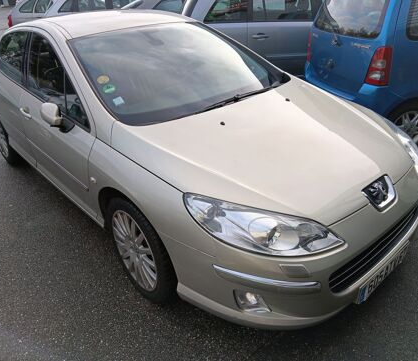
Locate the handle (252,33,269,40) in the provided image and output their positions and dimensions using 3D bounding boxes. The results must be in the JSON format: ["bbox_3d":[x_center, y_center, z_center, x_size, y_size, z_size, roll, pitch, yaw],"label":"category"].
[{"bbox_3d":[0.815,-2.250,5.659,0.235,0.070,0.055,-2,28,0],"label":"handle"}]

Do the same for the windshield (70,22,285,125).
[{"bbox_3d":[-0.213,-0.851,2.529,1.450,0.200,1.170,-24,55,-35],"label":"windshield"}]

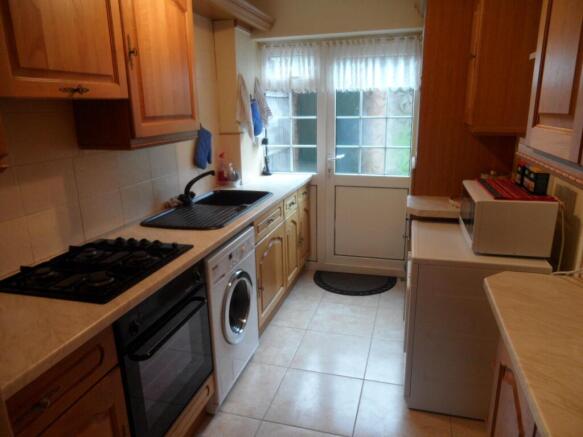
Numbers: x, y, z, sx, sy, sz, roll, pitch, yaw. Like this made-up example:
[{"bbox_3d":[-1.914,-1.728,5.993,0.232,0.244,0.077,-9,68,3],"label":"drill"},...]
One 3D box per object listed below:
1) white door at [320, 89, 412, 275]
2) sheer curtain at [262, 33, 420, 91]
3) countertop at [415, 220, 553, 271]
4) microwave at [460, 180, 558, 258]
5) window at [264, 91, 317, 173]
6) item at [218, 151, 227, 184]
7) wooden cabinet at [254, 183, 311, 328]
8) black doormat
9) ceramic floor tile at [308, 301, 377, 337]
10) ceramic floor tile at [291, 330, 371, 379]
[{"bbox_3d":[0.672,-0.473,3.703,0.797,1.960,0.060,3,14,16],"label":"white door"},{"bbox_3d":[0.371,-1.315,3.467,1.370,0.425,0.060,3,14,16],"label":"sheer curtain"},{"bbox_3d":[0.972,0.139,2.214,0.603,0.030,0.740,3,14,16],"label":"countertop"},{"bbox_3d":[1.142,-0.014,2.191,0.348,0.268,0.580,3,14,16],"label":"microwave"},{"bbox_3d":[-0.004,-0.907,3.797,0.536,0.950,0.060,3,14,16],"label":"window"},{"bbox_3d":[-0.577,-0.422,3.378,0.070,0.250,0.090,3,14,16],"label":"item"},{"bbox_3d":[-0.300,0.235,3.361,0.570,0.850,1.414,3,14,16],"label":"wooden cabinet"},{"bbox_3d":[0.559,0.591,3.667,0.768,0.012,0.500,3,14,16],"label":"black doormat"},{"bbox_3d":[0.394,0.756,3.045,0.463,0.010,0.466,3,14,16],"label":"ceramic floor tile"},{"bbox_3d":[0.265,0.864,2.604,0.458,0.010,0.478,3,14,16],"label":"ceramic floor tile"}]

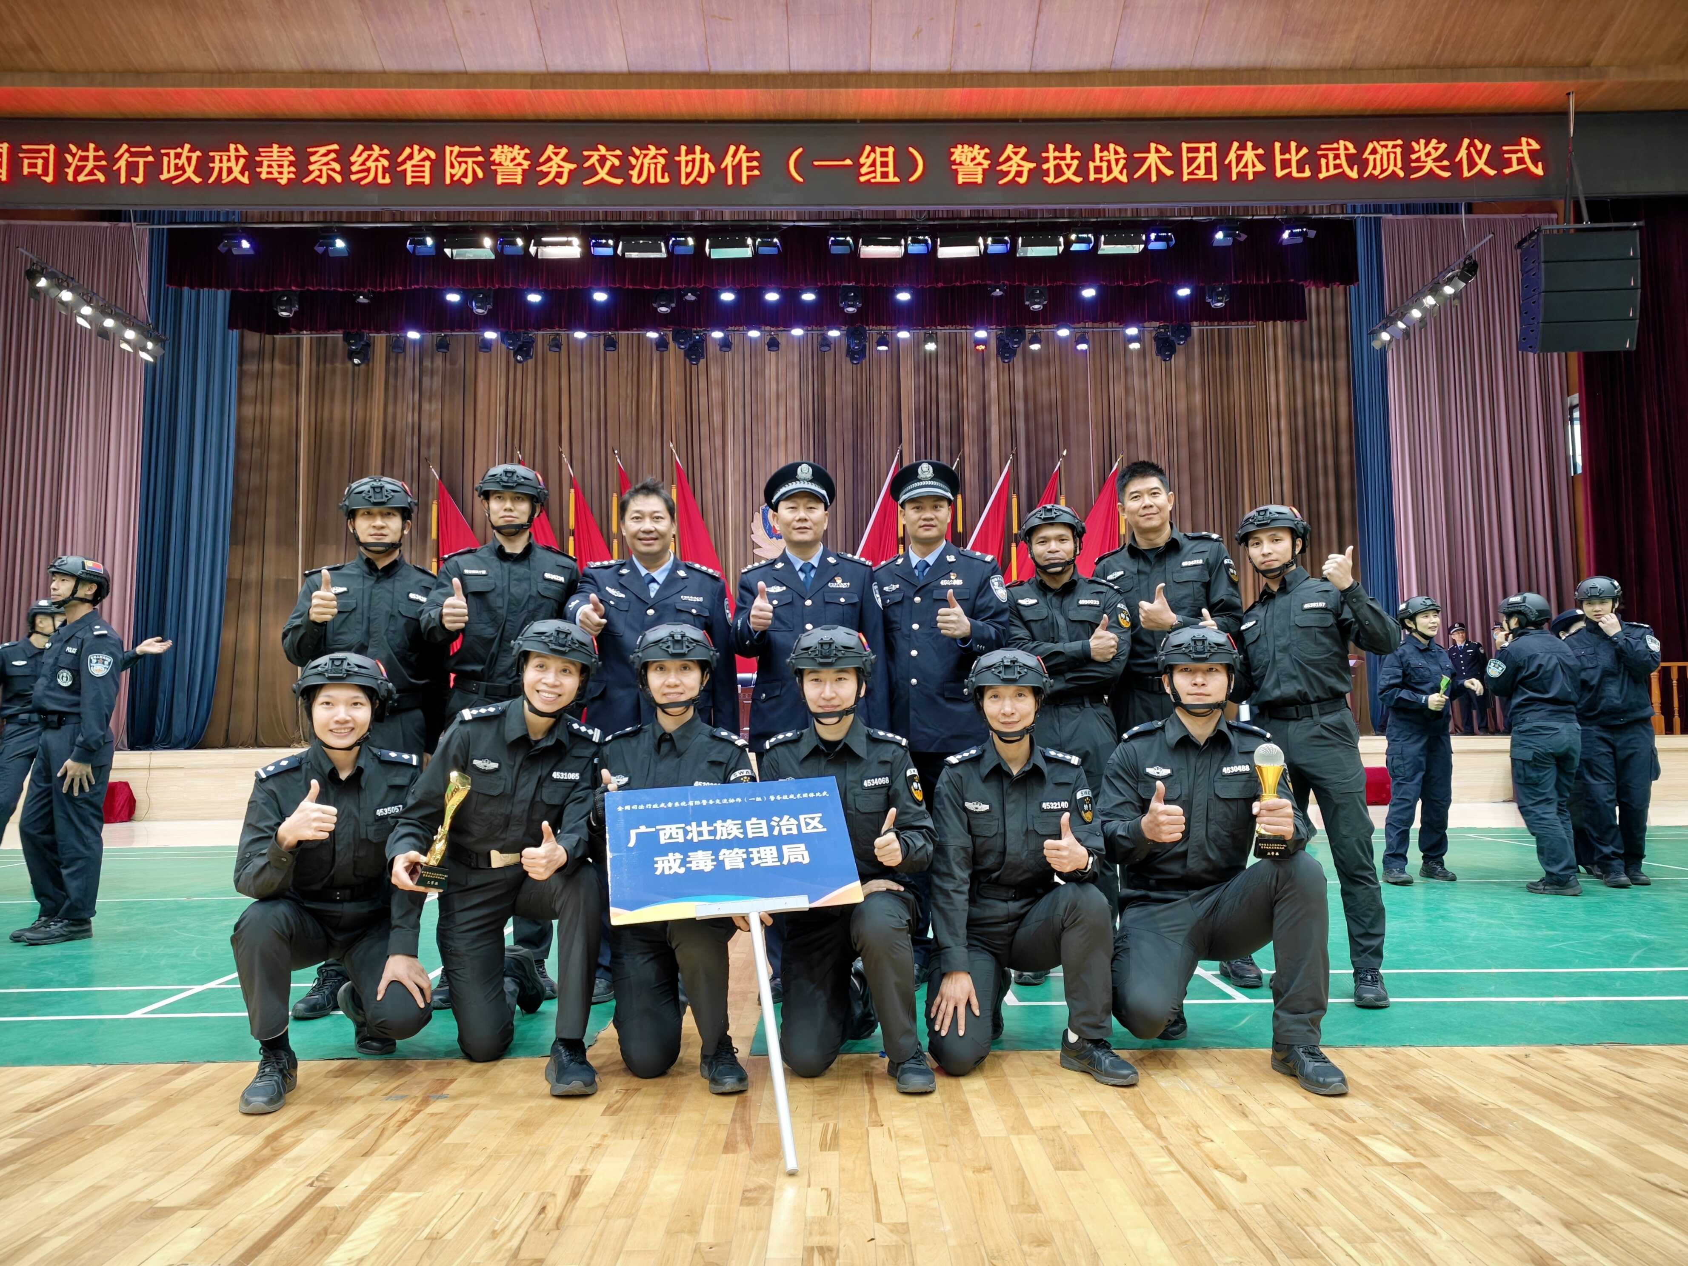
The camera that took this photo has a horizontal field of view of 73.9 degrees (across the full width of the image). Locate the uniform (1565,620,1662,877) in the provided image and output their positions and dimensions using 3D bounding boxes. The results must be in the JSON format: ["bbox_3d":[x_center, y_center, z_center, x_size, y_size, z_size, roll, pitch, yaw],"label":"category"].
[{"bbox_3d":[4.369,0.649,6.412,0.490,1.450,0.350,-4,-6,32],"label":"uniform"}]

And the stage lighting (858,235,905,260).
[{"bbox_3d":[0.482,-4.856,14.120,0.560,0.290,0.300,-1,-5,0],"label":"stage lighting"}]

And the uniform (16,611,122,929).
[{"bbox_3d":[-3.522,0.610,5.112,0.470,1.452,0.333,-5,-7,40],"label":"uniform"}]

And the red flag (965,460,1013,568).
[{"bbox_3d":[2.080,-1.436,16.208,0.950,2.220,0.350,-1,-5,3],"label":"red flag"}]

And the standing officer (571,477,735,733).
[{"bbox_3d":[-0.655,0.345,3.866,0.580,1.800,0.480,-1,-5,-2],"label":"standing officer"}]

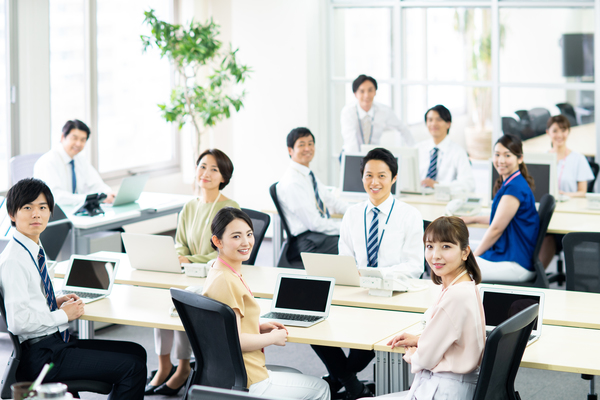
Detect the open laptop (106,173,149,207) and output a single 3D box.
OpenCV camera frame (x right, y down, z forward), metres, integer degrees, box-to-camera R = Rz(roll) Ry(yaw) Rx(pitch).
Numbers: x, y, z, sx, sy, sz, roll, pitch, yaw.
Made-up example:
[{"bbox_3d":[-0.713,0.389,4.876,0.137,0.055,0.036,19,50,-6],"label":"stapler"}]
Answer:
[{"bbox_3d":[-1.306,-0.071,10.152,0.328,0.209,0.320,3,8,27],"label":"open laptop"}]

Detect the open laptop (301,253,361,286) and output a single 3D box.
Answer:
[{"bbox_3d":[0.197,0.332,6.982,0.292,0.174,0.285,3,8,25],"label":"open laptop"}]

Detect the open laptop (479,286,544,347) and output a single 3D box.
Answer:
[{"bbox_3d":[0.872,0.489,6.095,0.300,0.196,0.246,3,8,28],"label":"open laptop"}]

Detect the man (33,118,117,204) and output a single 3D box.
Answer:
[{"bbox_3d":[-1.522,0.078,10.214,0.750,1.320,0.550,6,9,39],"label":"man"}]

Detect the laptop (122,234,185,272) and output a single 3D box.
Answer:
[{"bbox_3d":[-0.757,0.271,7.847,0.320,0.222,0.305,3,8,27],"label":"laptop"}]

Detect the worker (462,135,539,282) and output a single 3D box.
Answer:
[{"bbox_3d":[1.156,0.326,8.550,0.660,1.320,0.500,-2,7,-8],"label":"worker"}]

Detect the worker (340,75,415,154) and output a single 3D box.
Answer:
[{"bbox_3d":[0.615,-0.207,11.700,0.620,1.580,0.480,1,8,12],"label":"worker"}]

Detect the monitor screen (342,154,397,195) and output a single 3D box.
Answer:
[{"bbox_3d":[0.493,-0.175,9.900,0.450,0.320,0.090,3,8,27],"label":"monitor screen"}]

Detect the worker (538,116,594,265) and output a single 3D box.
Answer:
[{"bbox_3d":[1.967,0.080,10.393,0.480,1.310,0.620,3,8,26],"label":"worker"}]

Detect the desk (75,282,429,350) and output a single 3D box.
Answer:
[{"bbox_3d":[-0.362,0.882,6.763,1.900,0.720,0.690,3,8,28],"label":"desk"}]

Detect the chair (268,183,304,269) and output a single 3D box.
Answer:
[{"bbox_3d":[0.101,0.380,9.225,0.600,0.950,0.570,2,7,14],"label":"chair"}]

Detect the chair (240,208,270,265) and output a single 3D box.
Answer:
[{"bbox_3d":[-0.503,0.577,8.234,0.600,0.950,0.600,4,9,33],"label":"chair"}]

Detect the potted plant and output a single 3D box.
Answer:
[{"bbox_3d":[-0.817,-0.410,11.400,0.880,2.100,0.850,-1,7,0],"label":"potted plant"}]

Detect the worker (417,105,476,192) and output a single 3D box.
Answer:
[{"bbox_3d":[1.045,-0.042,10.938,0.520,1.360,0.720,3,8,27],"label":"worker"}]

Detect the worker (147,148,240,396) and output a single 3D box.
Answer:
[{"bbox_3d":[-0.572,0.371,7.906,0.480,1.295,0.720,3,8,24],"label":"worker"}]

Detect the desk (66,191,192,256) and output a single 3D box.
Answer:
[{"bbox_3d":[-1.390,0.418,9.921,0.720,0.715,1.750,3,8,22],"label":"desk"}]

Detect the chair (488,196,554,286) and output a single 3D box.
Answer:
[{"bbox_3d":[1.278,0.448,8.637,0.600,0.950,0.570,1,7,10],"label":"chair"}]

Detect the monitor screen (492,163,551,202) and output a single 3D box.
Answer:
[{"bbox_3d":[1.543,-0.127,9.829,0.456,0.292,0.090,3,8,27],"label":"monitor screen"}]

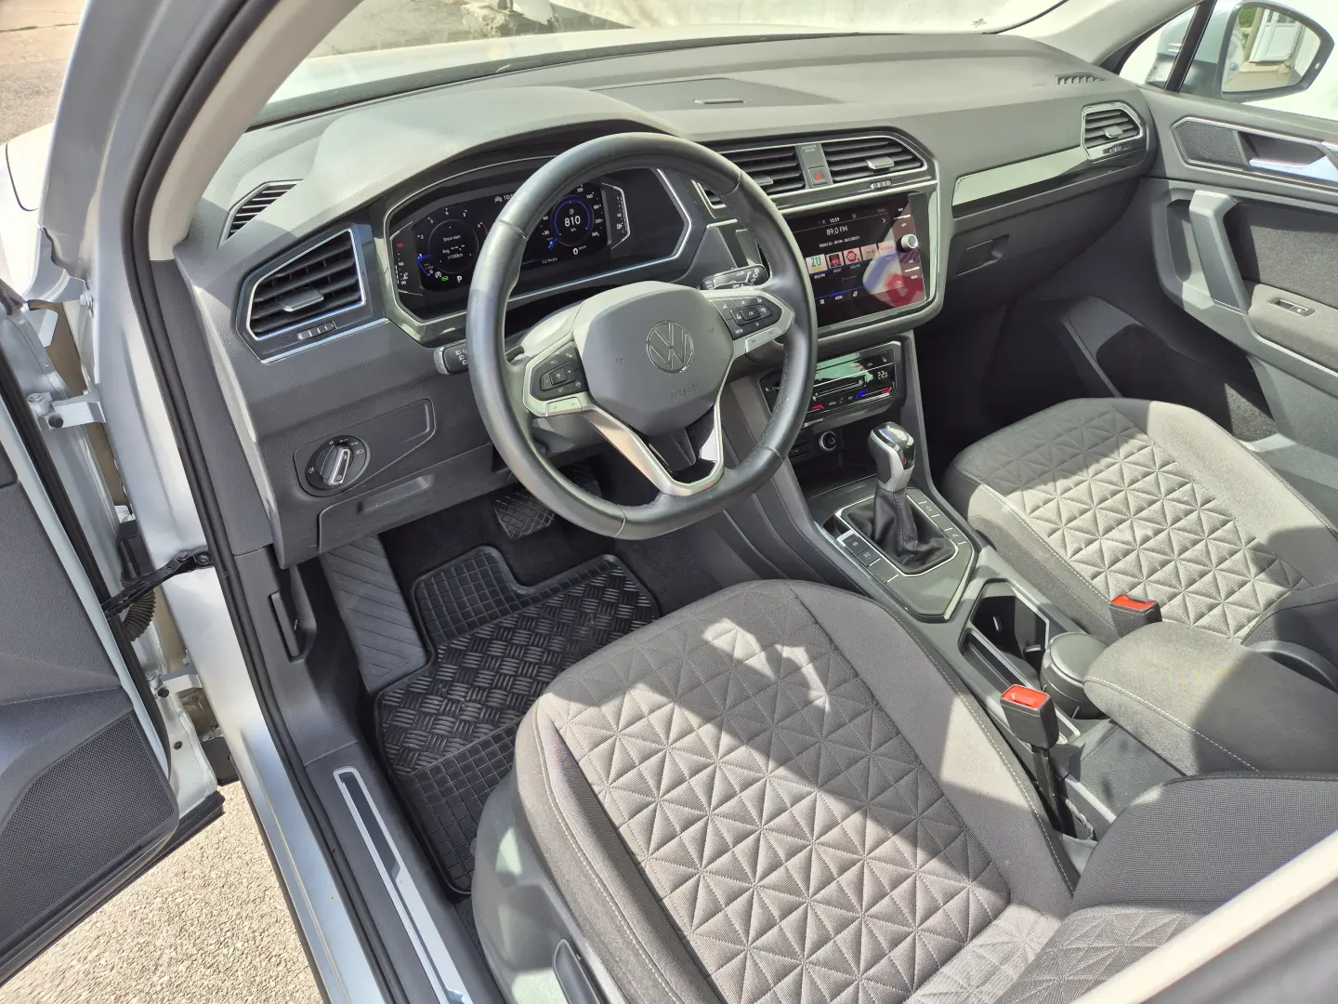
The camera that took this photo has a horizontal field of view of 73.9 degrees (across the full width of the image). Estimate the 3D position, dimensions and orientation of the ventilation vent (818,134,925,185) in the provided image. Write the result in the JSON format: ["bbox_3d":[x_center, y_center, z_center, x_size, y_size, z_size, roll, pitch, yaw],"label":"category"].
[{"bbox_3d":[0.263,-0.448,1.163,0.163,0.056,0.035,-17,22,-24],"label":"ventilation vent"}]

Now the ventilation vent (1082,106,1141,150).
[{"bbox_3d":[0.712,-0.605,1.436,0.112,0.066,0.035,-12,21,-18],"label":"ventilation vent"}]

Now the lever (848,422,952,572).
[{"bbox_3d":[0.315,-0.019,1.173,0.093,0.165,0.135,-21,41,-28],"label":"lever"}]

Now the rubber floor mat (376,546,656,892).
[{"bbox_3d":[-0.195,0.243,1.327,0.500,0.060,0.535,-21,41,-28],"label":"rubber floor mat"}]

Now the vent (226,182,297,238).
[{"bbox_3d":[-0.393,-0.280,0.850,0.032,0.022,0.098,24,54,16],"label":"vent"}]

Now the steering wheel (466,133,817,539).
[{"bbox_3d":[-0.017,-0.157,0.861,0.370,0.365,0.090,-20,16,-27],"label":"steering wheel"}]

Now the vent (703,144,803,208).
[{"bbox_3d":[0.095,-0.398,1.086,0.153,0.058,0.035,-17,22,-24],"label":"vent"}]

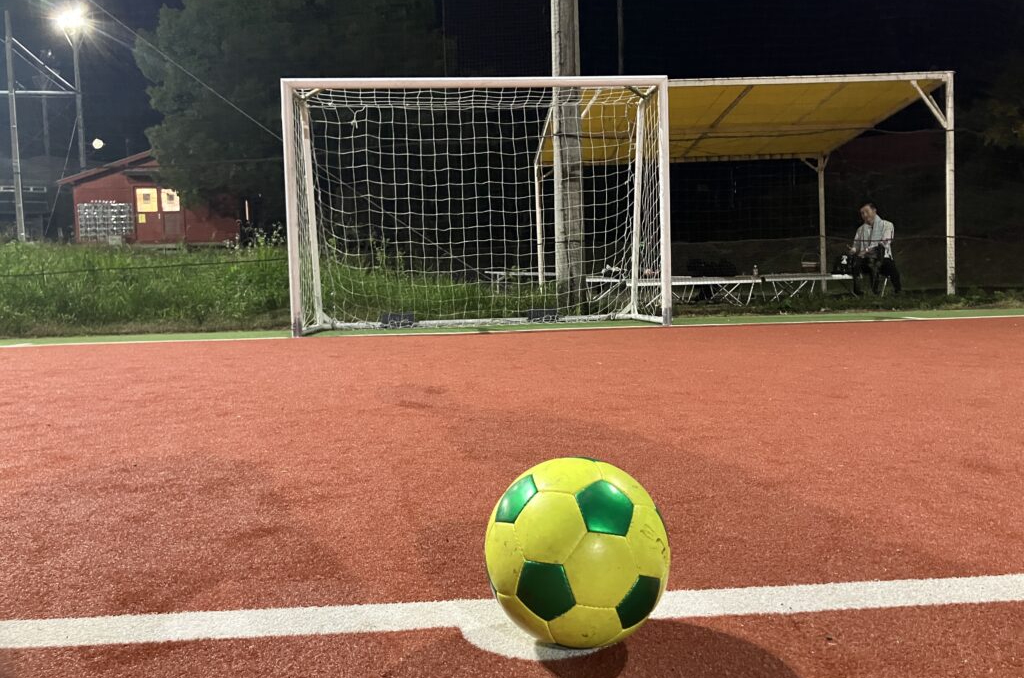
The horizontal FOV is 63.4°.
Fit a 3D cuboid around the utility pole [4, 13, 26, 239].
[{"bbox_3d":[-17.229,-7.319,28.738,0.230,7.900,0.230,-2,4,0],"label":"utility pole"}]

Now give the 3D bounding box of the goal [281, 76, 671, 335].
[{"bbox_3d":[-0.293,-1.137,7.429,3.160,2.080,1.200,-2,4,-5],"label":"goal"}]

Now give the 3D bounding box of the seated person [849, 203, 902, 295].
[{"bbox_3d":[4.526,-1.119,10.300,0.620,1.140,0.680,0,4,27],"label":"seated person"}]

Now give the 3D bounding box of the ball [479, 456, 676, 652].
[{"bbox_3d":[0.073,0.237,0.927,0.206,0.206,0.206,-2,4,0],"label":"ball"}]

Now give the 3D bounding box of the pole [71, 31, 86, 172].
[{"bbox_3d":[-17.494,-8.256,33.733,0.240,8.040,0.240,-2,4,0],"label":"pole"}]

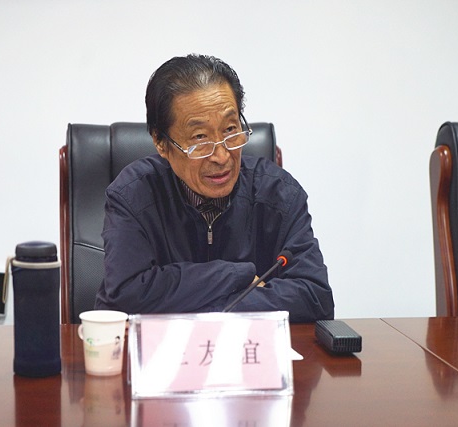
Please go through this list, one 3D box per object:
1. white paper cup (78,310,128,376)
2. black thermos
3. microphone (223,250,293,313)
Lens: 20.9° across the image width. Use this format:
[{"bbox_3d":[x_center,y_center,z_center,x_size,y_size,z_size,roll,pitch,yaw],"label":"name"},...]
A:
[{"bbox_3d":[-0.184,0.191,1.806,0.073,0.085,0.073,0,6,0],"label":"white paper cup"},{"bbox_3d":[-0.278,0.136,1.799,0.070,0.195,0.070,0,6,0],"label":"black thermos"},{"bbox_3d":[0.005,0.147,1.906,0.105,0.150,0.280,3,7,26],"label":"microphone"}]

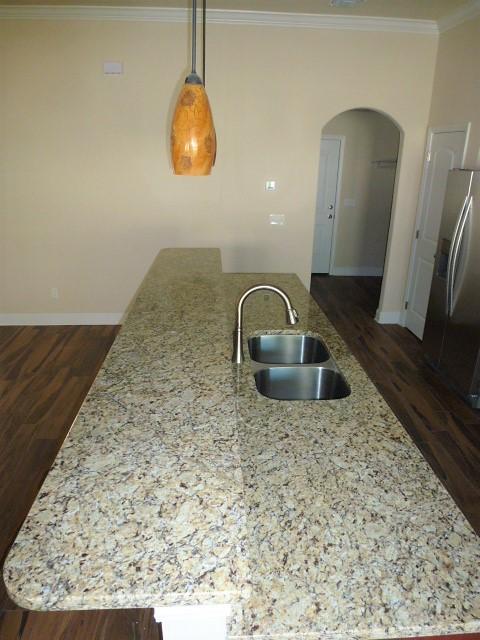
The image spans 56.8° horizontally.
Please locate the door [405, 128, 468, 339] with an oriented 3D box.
[{"bbox_3d":[1.907,-0.779,4.394,0.050,2.050,0.601,0,20,-4],"label":"door"}]

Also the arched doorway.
[{"bbox_3d":[1.221,-1.050,4.776,0.868,2.276,0.130,0,20,-4],"label":"arched doorway"}]

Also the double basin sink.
[{"bbox_3d":[0.240,0.291,2.043,0.403,0.200,0.735,0,20,-4],"label":"double basin sink"}]

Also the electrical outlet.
[{"bbox_3d":[0.394,-1.049,4.652,0.162,0.110,0.013,0,20,-4],"label":"electrical outlet"}]

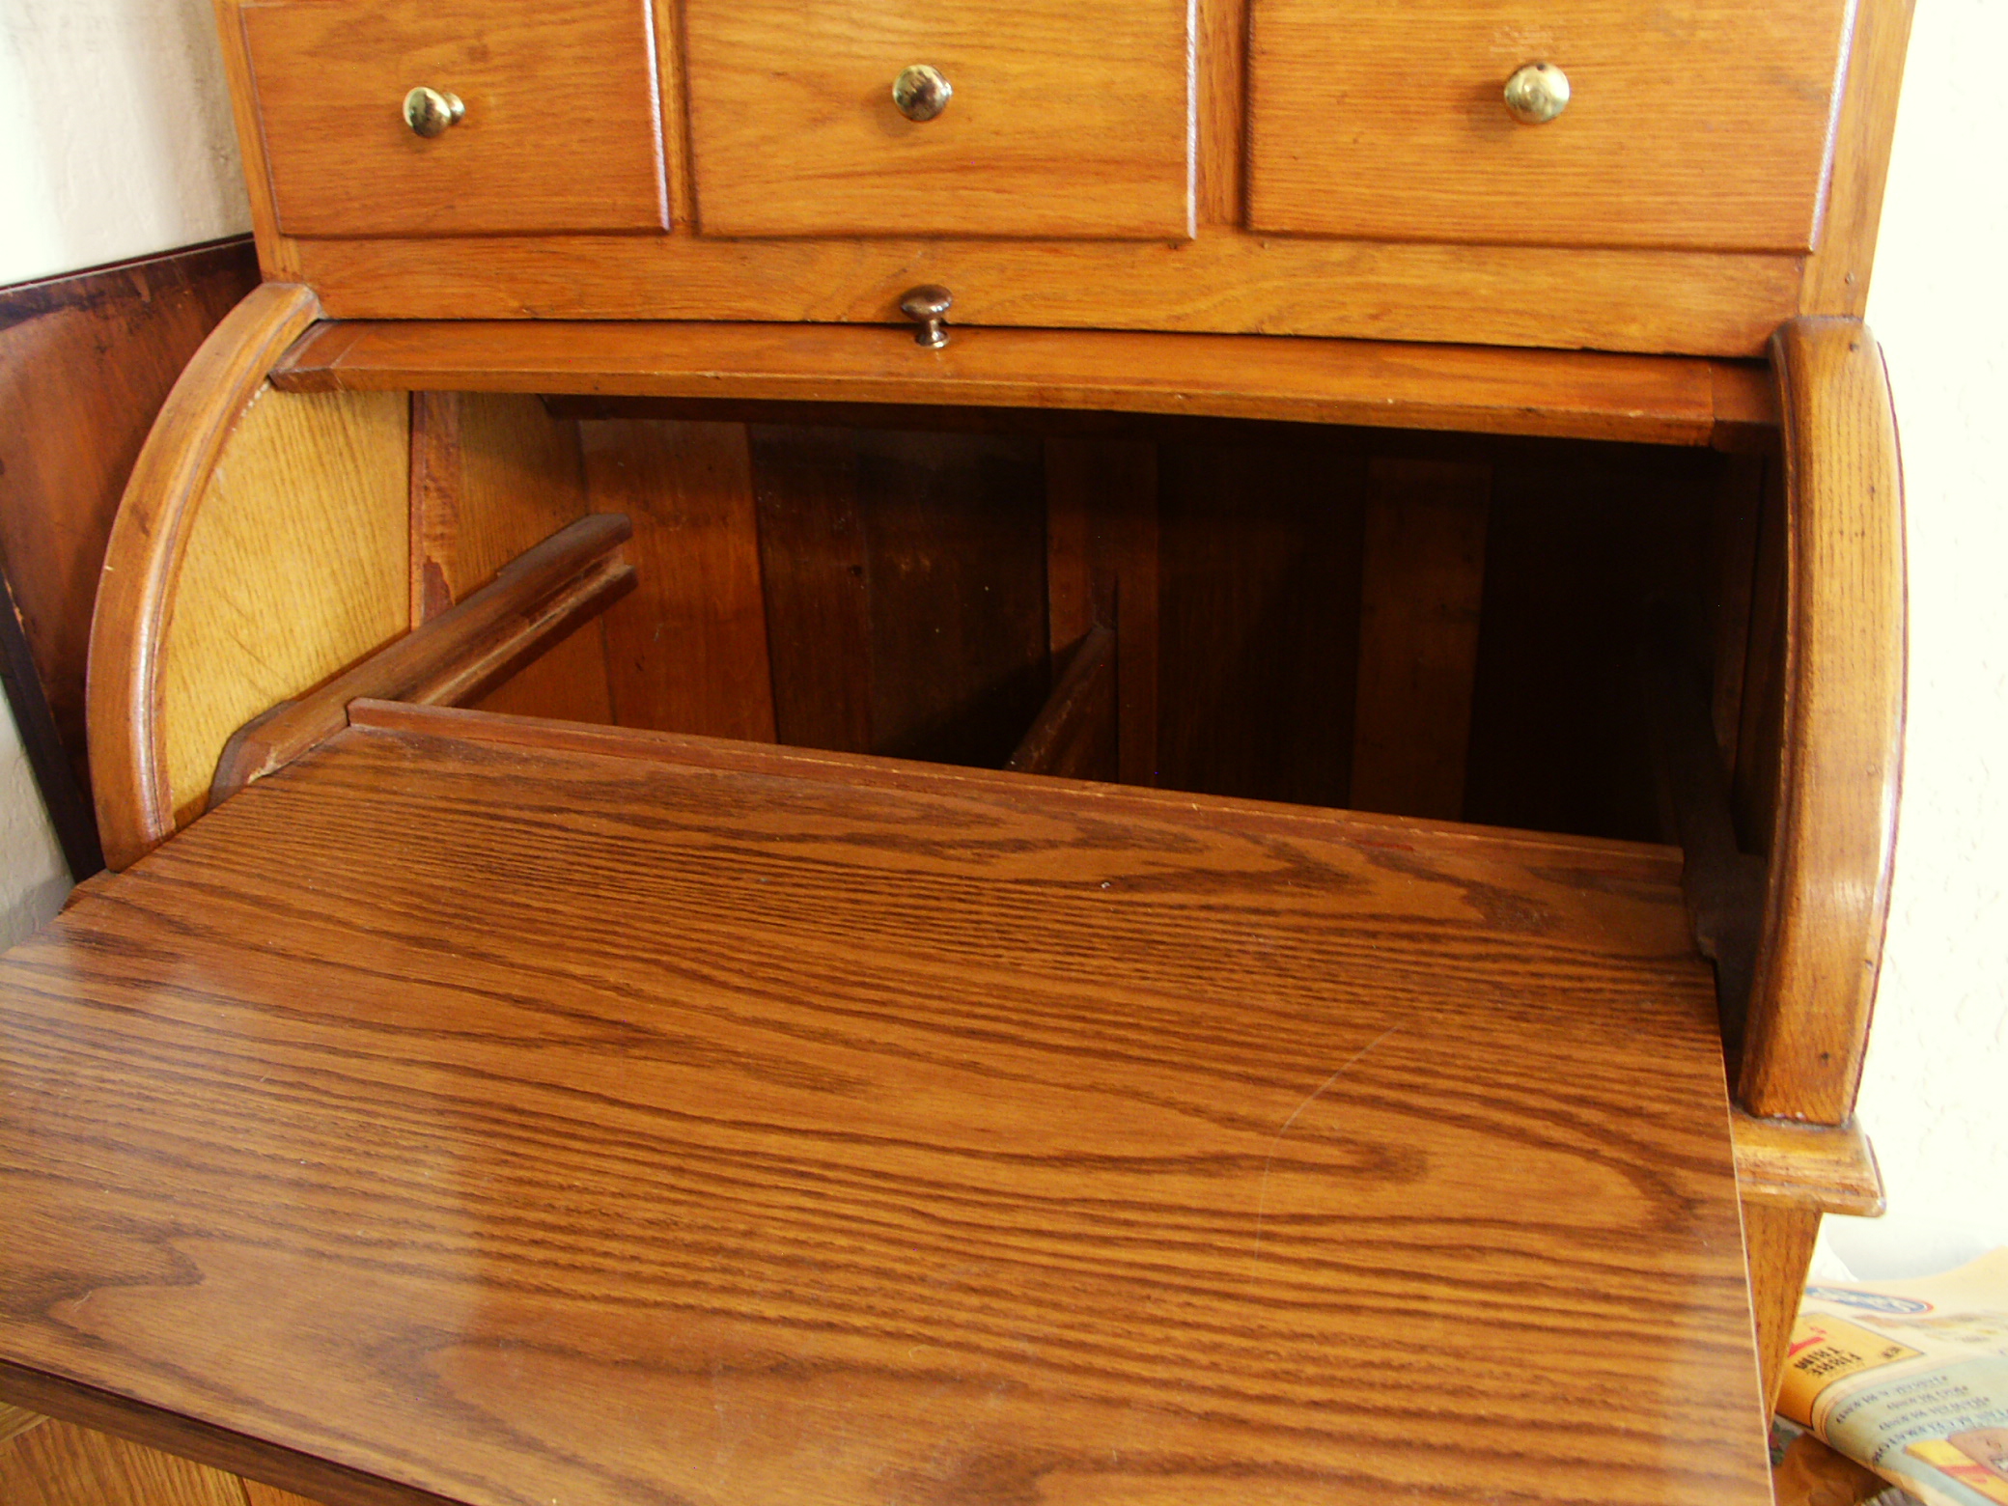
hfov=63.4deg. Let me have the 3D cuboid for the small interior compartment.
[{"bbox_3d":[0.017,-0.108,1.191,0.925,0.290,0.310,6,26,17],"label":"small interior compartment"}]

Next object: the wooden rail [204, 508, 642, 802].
[{"bbox_3d":[-0.391,-0.071,1.152,0.035,0.073,0.461,6,27,18],"label":"wooden rail"}]

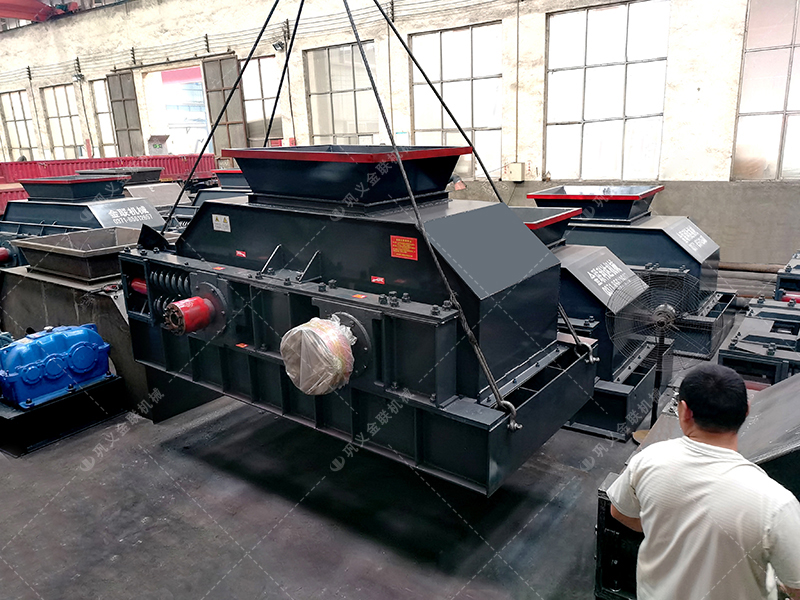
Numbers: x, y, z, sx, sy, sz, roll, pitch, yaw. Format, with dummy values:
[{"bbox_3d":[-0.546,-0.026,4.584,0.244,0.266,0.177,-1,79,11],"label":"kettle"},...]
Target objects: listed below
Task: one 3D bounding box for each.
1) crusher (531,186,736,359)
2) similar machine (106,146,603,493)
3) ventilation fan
[{"bbox_3d":[2.220,-0.507,7.206,3.140,1.585,1.560,9,20,36],"label":"crusher"},{"bbox_3d":[-0.487,-0.174,3.972,3.140,1.585,1.710,11,20,35],"label":"similar machine"},{"bbox_3d":[1.860,0.428,4.358,0.760,1.360,0.450,5,17,23],"label":"ventilation fan"}]

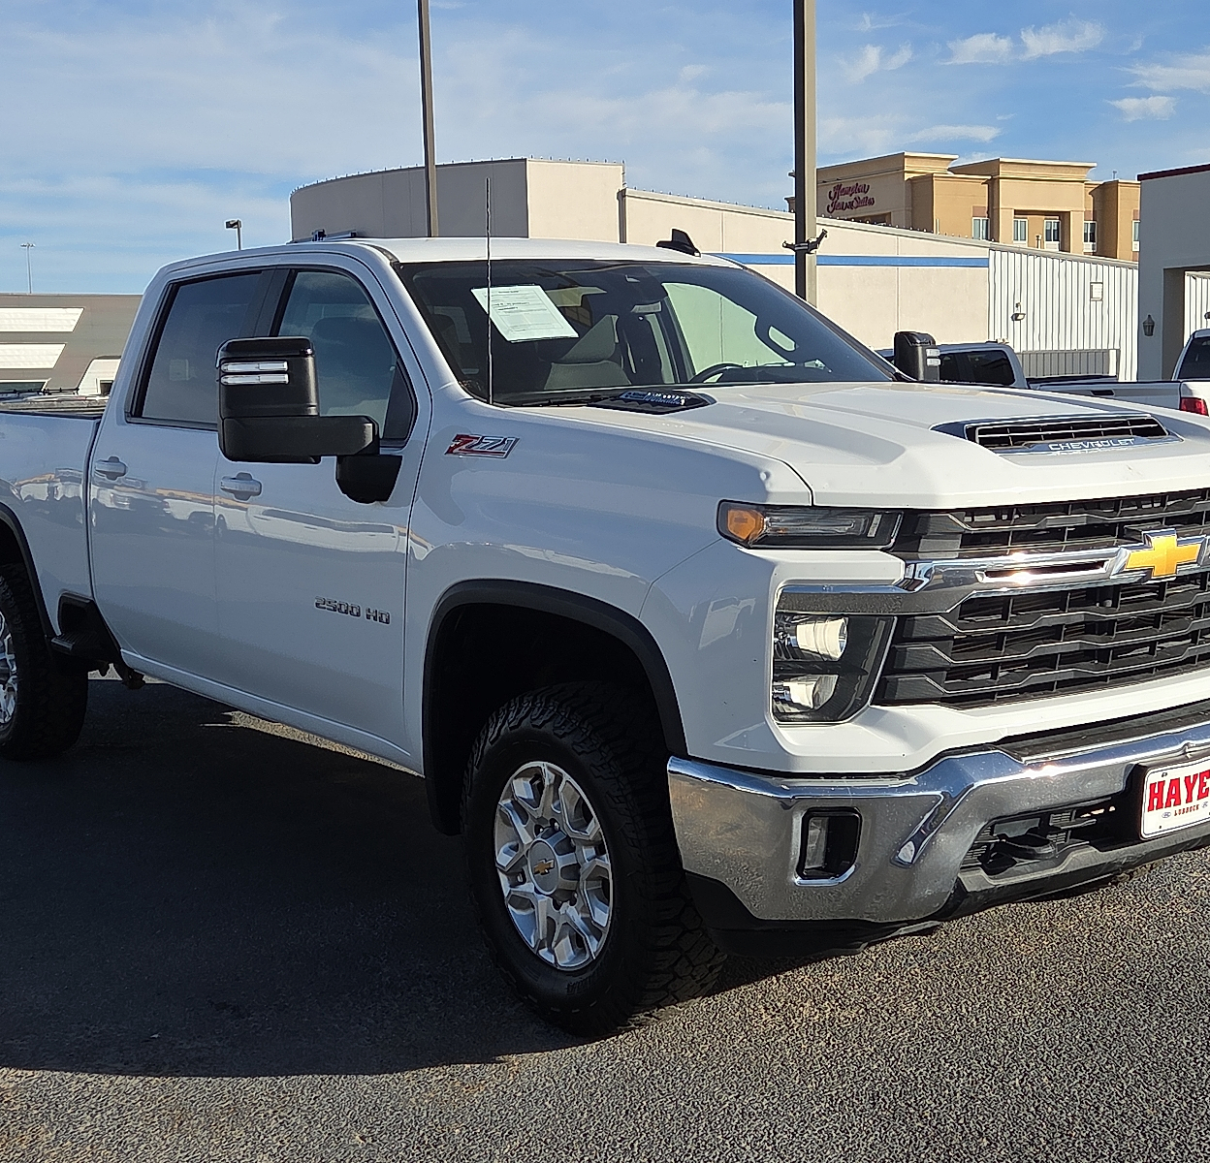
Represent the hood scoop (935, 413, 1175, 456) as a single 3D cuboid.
[{"bbox_3d":[1.052,-0.333,3.926,0.750,0.085,0.170,-6,8,-36],"label":"hood scoop"}]

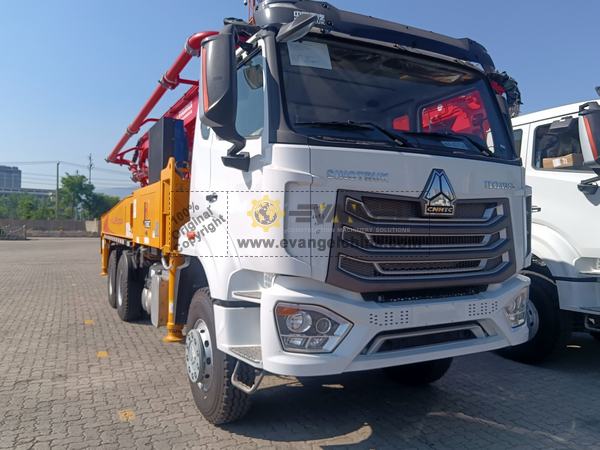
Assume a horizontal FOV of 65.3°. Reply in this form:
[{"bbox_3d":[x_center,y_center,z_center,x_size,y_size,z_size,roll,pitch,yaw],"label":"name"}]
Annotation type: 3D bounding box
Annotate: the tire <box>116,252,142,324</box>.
[{"bbox_3d":[-2.863,1.054,7.861,0.310,1.085,1.085,0,0,-28],"label":"tire"}]

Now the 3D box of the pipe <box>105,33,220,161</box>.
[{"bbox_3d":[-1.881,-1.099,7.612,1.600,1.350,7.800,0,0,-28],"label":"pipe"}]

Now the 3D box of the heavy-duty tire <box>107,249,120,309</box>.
[{"bbox_3d":[-3.505,1.045,9.076,0.310,1.085,1.085,0,0,-28],"label":"heavy-duty tire"}]

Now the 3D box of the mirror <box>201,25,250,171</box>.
[{"bbox_3d":[-0.484,-0.809,3.059,0.310,0.920,0.240,0,0,-28],"label":"mirror"}]

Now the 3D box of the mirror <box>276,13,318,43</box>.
[{"bbox_3d":[-0.019,-1.232,2.940,0.310,0.150,0.150,0,0,42],"label":"mirror"}]

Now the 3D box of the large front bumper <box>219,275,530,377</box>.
[{"bbox_3d":[0.713,0.593,3.532,2.480,0.580,0.920,0,0,-28],"label":"large front bumper"}]

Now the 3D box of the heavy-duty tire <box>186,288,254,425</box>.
[{"bbox_3d":[-0.694,1.083,3.957,0.310,1.085,1.085,0,0,-28],"label":"heavy-duty tire"}]

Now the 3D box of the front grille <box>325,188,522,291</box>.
[{"bbox_3d":[0.900,0.112,3.116,1.640,0.630,0.160,1,0,-28],"label":"front grille"}]

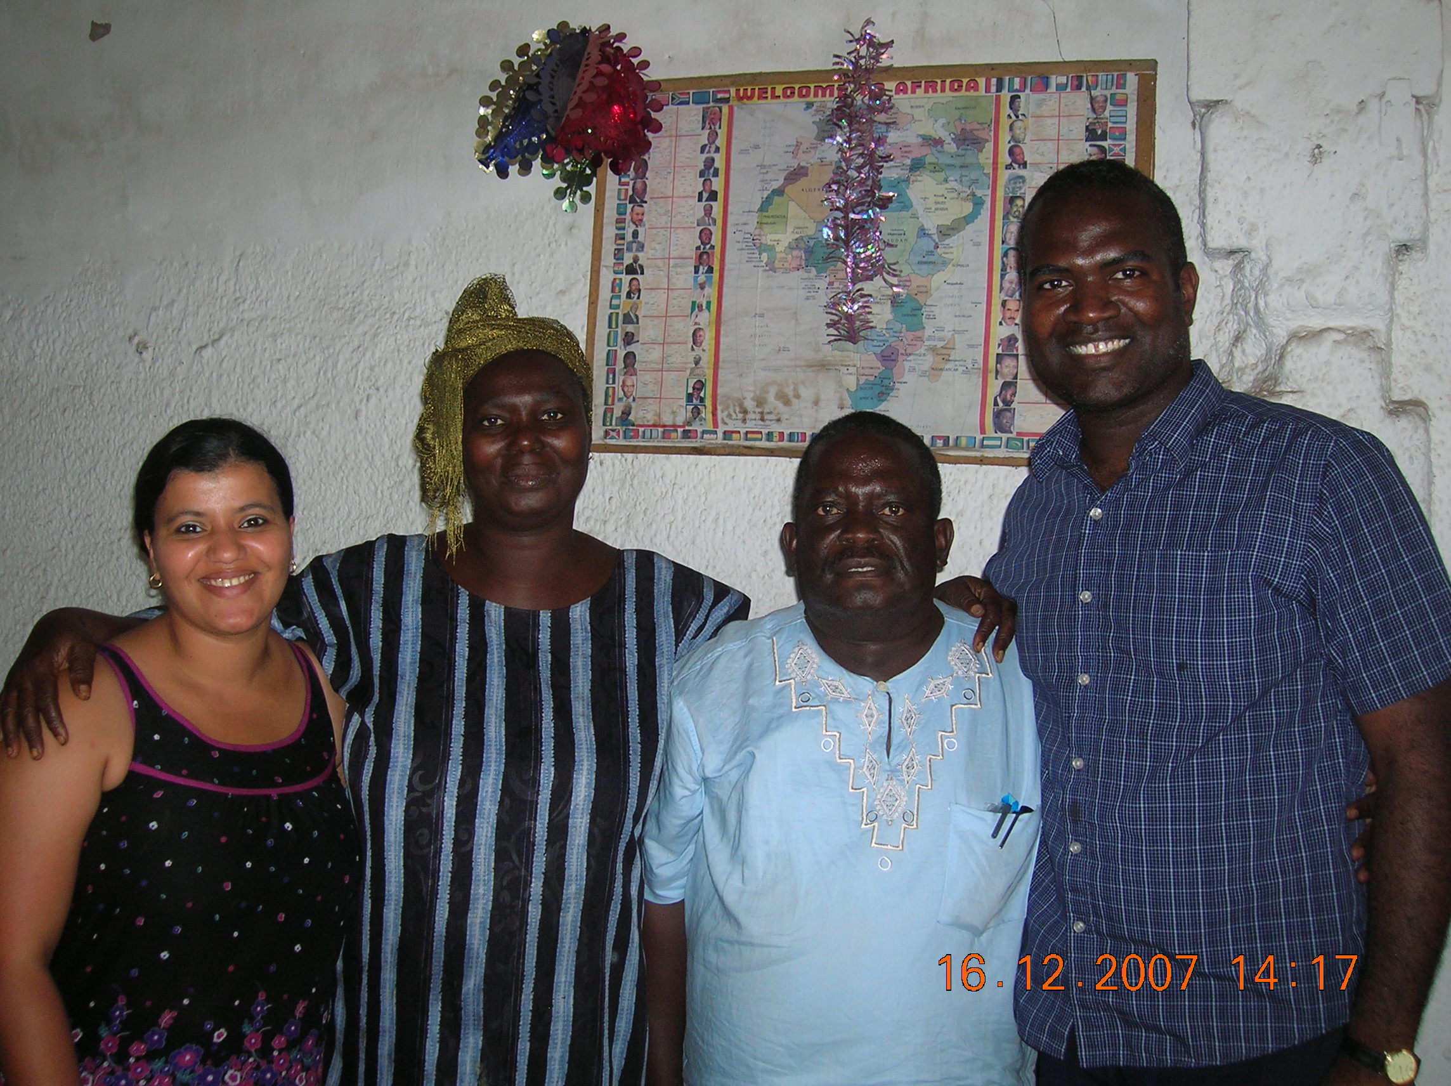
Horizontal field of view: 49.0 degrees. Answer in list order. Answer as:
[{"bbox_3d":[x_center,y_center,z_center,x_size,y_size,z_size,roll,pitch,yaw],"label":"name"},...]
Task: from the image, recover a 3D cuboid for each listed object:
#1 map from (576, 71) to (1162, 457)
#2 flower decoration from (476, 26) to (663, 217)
[{"bbox_3d":[0.184,-0.375,2.135,0.750,0.530,0.020,1,-6,15],"label":"map"},{"bbox_3d":[-0.200,-0.544,2.030,0.240,0.230,0.220,1,-6,15],"label":"flower decoration"}]

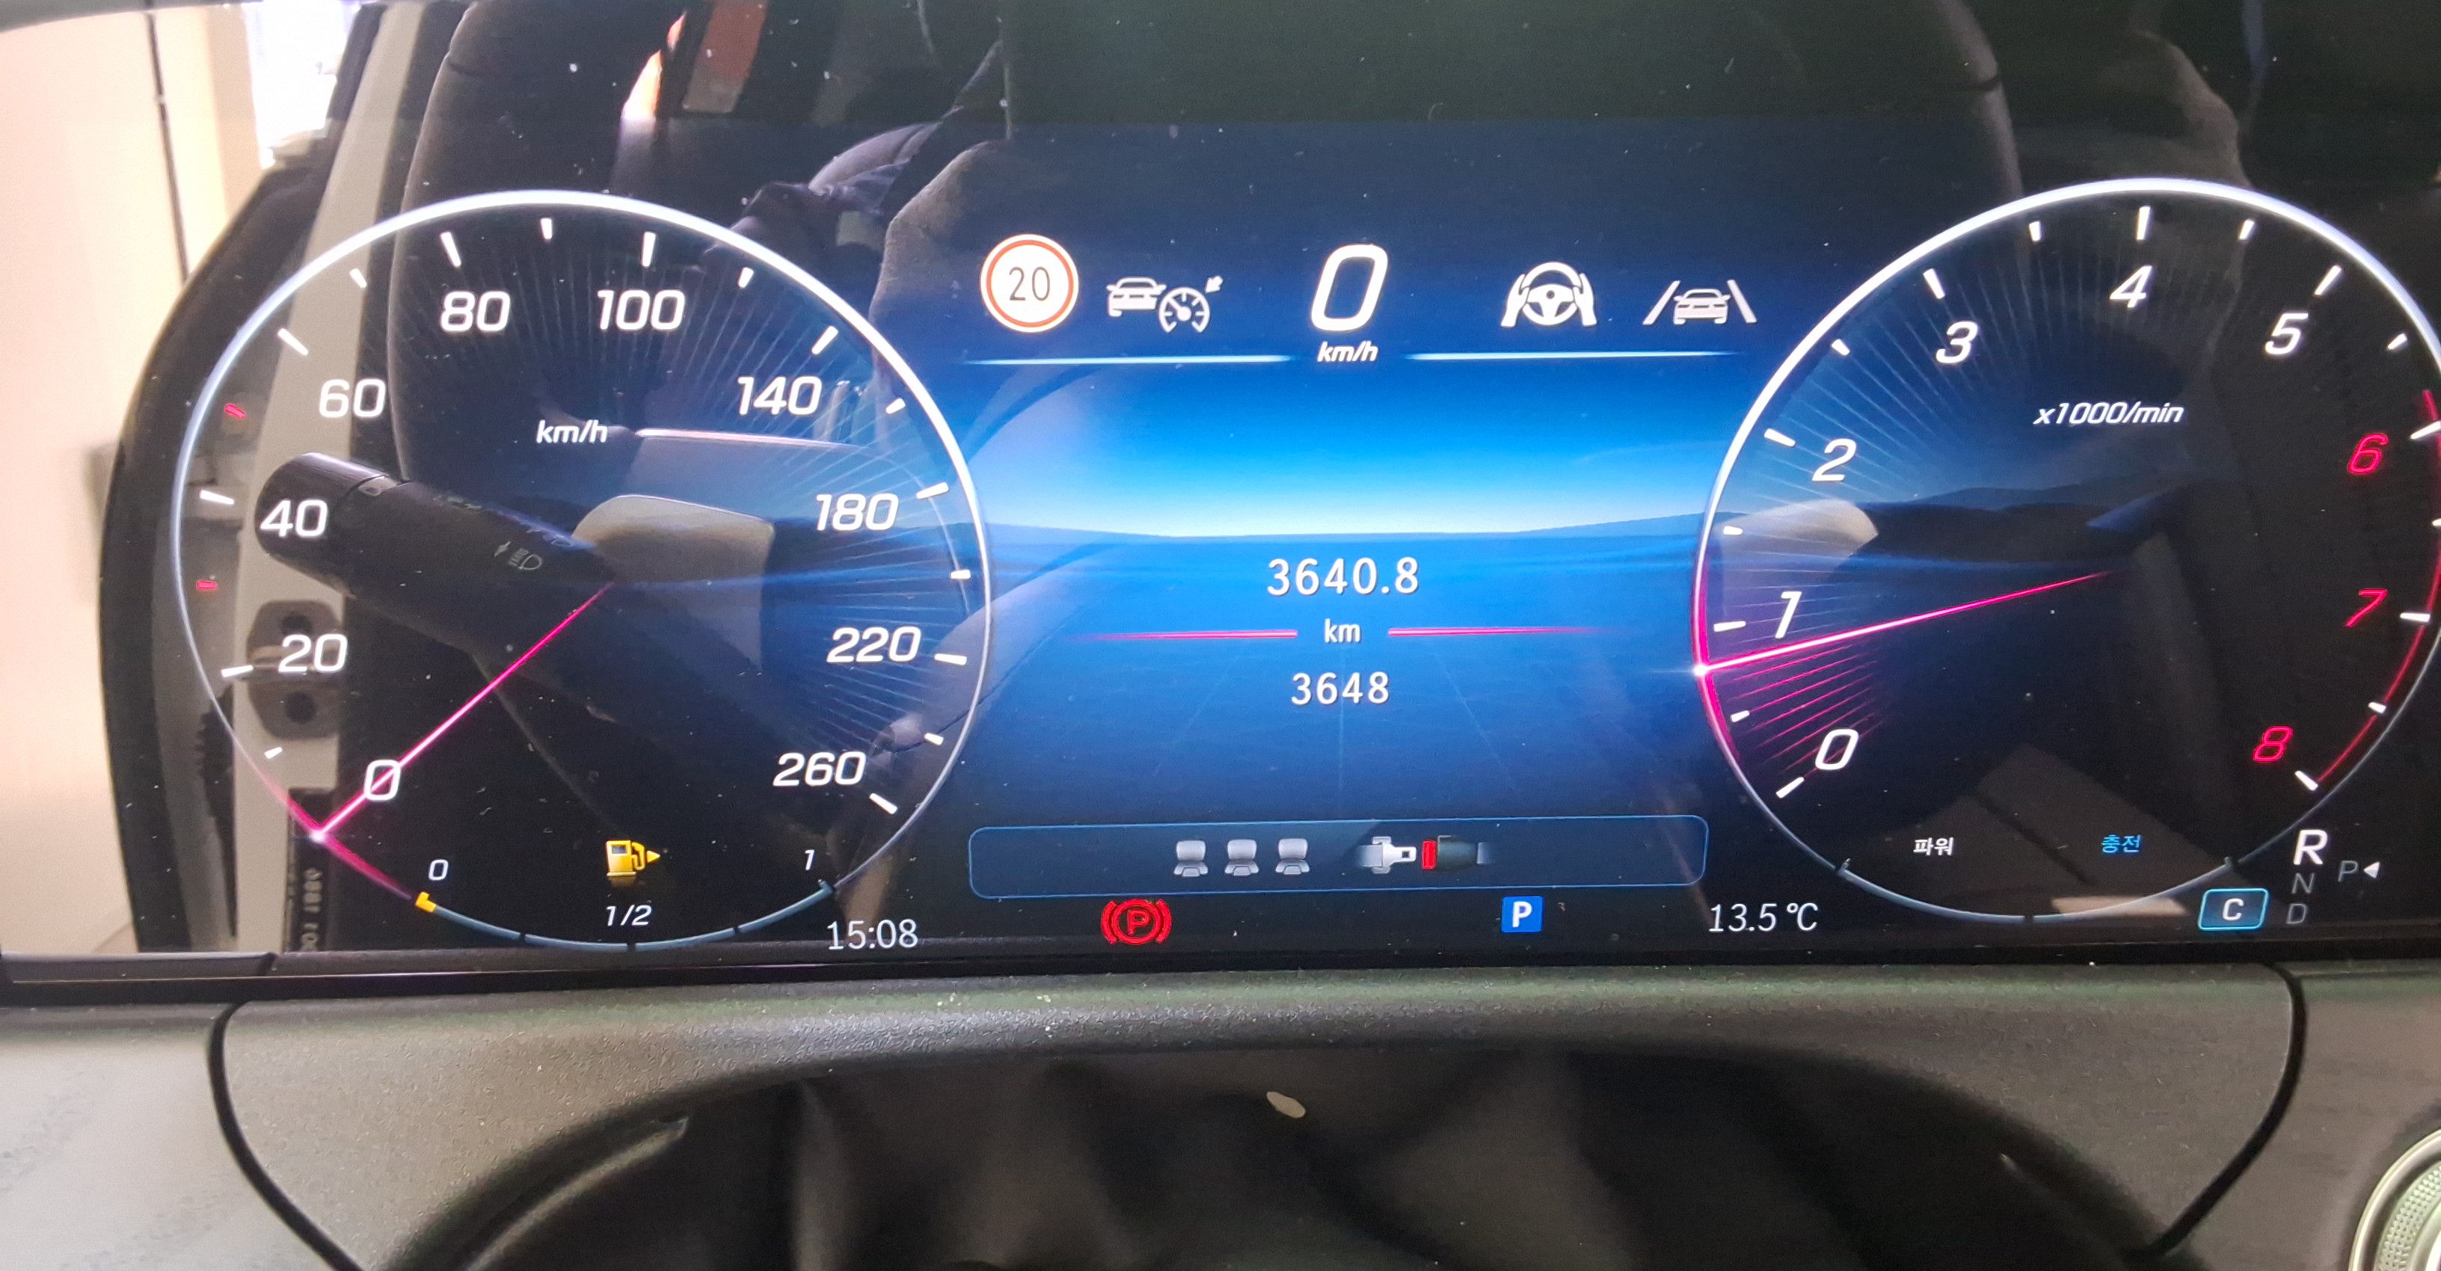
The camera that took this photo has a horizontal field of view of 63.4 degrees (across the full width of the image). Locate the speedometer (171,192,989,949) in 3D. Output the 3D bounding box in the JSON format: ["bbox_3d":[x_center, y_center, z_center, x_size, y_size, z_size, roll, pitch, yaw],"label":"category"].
[{"bbox_3d":[-0.079,-0.006,0.250,0.100,0.100,0.012,-1,20,-2],"label":"speedometer"}]

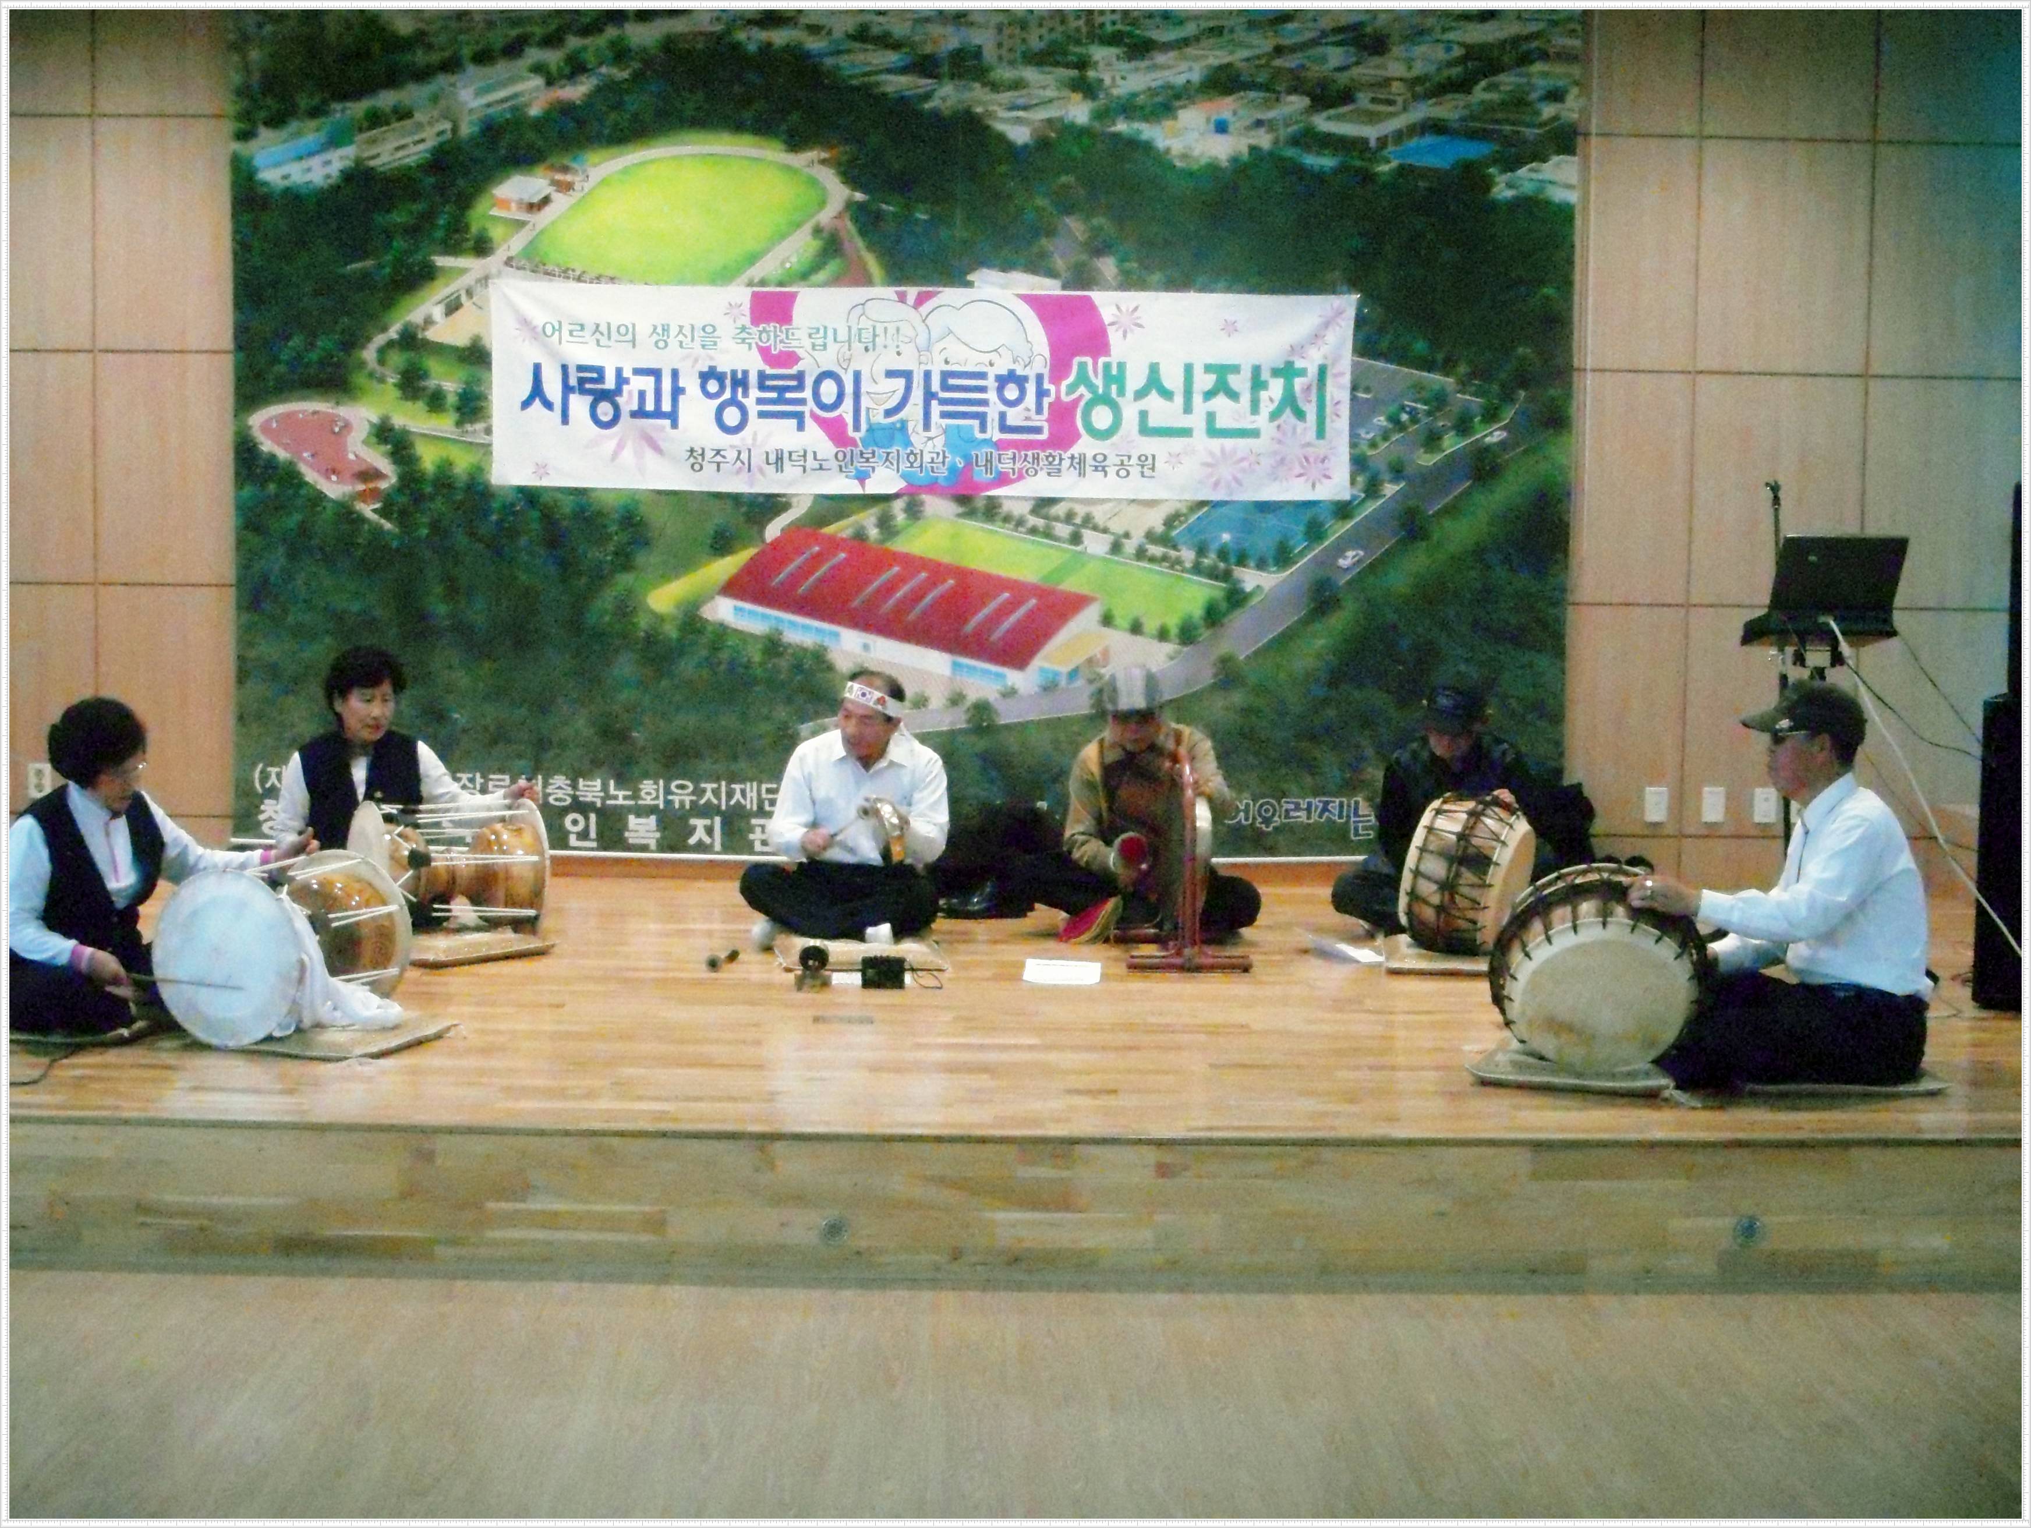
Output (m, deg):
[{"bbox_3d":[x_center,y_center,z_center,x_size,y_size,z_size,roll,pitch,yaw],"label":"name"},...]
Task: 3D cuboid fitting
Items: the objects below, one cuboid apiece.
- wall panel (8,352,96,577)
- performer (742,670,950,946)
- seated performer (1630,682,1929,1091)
[{"bbox_3d":[-3.497,-1.038,9.650,0.570,0.813,0.030,1,3,-1],"label":"wall panel"},{"bbox_3d":[-0.503,0.106,8.217,0.630,0.790,0.700,1,3,6],"label":"performer"},{"bbox_3d":[1.822,0.286,6.545,0.640,0.900,0.600,0,5,-6],"label":"seated performer"}]

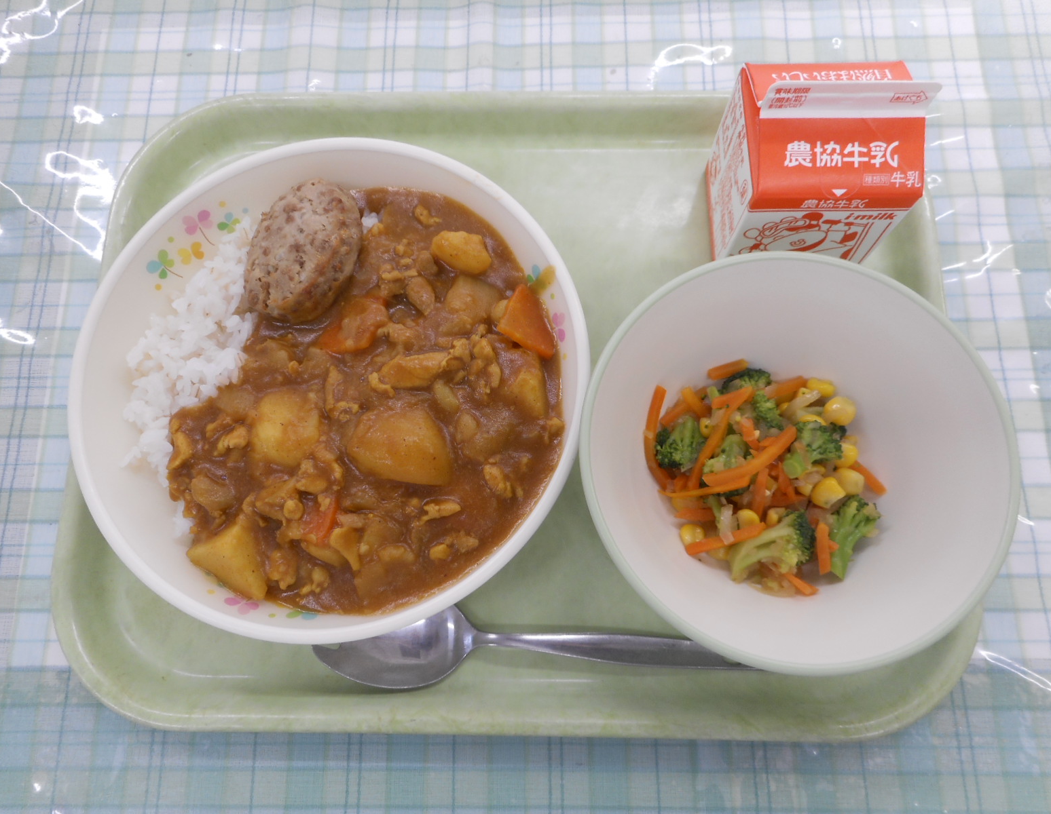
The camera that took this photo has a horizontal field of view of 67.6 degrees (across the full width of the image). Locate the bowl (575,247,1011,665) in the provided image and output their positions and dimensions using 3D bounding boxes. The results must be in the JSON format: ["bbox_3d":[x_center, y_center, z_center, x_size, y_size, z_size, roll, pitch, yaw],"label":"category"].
[{"bbox_3d":[0.090,0.021,0.285,0.141,0.060,0.141,-1,75,2],"label":"bowl"}]

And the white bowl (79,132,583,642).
[{"bbox_3d":[-0.068,-0.006,0.300,0.183,0.058,0.183,-1,75,2],"label":"white bowl"}]

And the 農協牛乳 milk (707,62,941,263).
[{"bbox_3d":[0.108,-0.092,0.297,0.057,0.092,0.056,-1,75,3],"label":"農協牛乳 milk"}]

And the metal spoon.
[{"bbox_3d":[0.005,0.088,0.292,0.177,0.020,0.040,3,76,3],"label":"metal spoon"}]

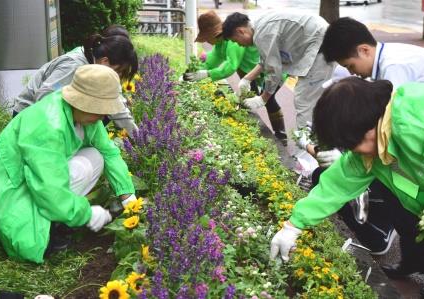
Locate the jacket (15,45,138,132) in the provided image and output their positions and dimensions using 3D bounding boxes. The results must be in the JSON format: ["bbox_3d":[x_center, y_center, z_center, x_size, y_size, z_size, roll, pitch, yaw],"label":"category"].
[{"bbox_3d":[-0.733,-0.308,4.850,0.620,0.480,0.480,3,12,14],"label":"jacket"}]

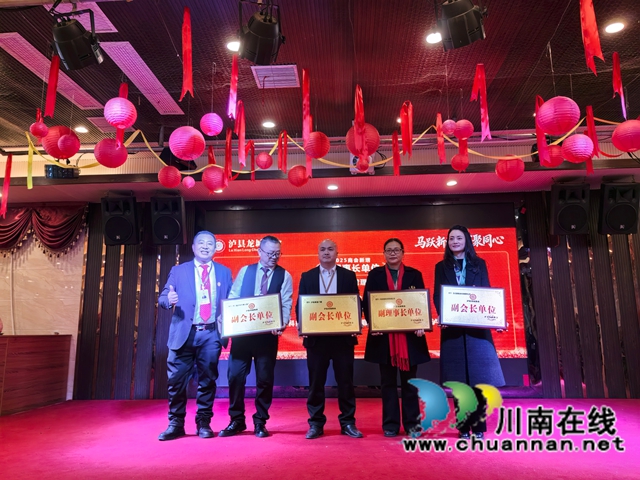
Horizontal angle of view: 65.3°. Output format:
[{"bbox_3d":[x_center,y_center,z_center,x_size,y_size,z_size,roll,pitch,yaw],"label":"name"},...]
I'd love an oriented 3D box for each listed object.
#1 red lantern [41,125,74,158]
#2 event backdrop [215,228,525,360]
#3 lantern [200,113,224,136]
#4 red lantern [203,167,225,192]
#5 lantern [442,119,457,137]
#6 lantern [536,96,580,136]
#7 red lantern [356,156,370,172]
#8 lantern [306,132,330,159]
[{"bbox_3d":[-2.250,-0.847,4.350,0.297,0.285,0.297,-1,-10,3],"label":"red lantern"},{"bbox_3d":[0.541,0.724,6.674,4.206,1.700,0.100,-1,-10,3],"label":"event backdrop"},{"bbox_3d":[-0.933,-0.997,4.320,0.200,0.200,0.200,-1,-11,3],"label":"lantern"},{"bbox_3d":[-0.931,-0.539,4.400,0.205,0.205,0.205,-1,-10,3],"label":"red lantern"},{"bbox_3d":[1.136,-0.990,4.380,0.122,0.122,0.122,-1,-11,3],"label":"lantern"},{"bbox_3d":[1.865,-0.966,3.900,0.300,0.290,0.300,-1,-10,3],"label":"lantern"},{"bbox_3d":[0.428,-0.739,4.950,0.122,0.122,0.122,-1,-11,3],"label":"red lantern"},{"bbox_3d":[-0.020,-0.926,4.880,0.250,0.250,0.250,-1,-11,3],"label":"lantern"}]

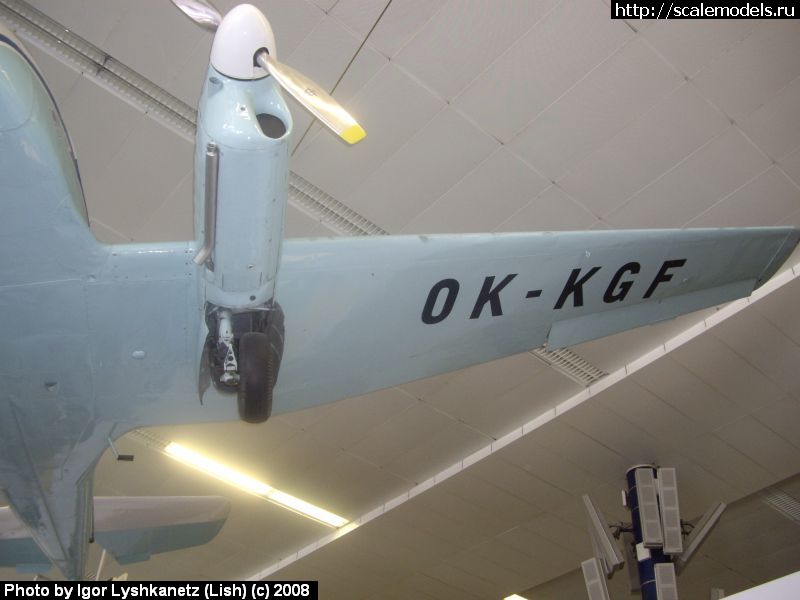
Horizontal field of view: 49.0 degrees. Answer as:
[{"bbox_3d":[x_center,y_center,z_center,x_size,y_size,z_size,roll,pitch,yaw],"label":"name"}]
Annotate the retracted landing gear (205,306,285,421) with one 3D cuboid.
[{"bbox_3d":[-0.995,0.400,5.620,0.470,0.500,0.820,0,-45,-10],"label":"retracted landing gear"}]

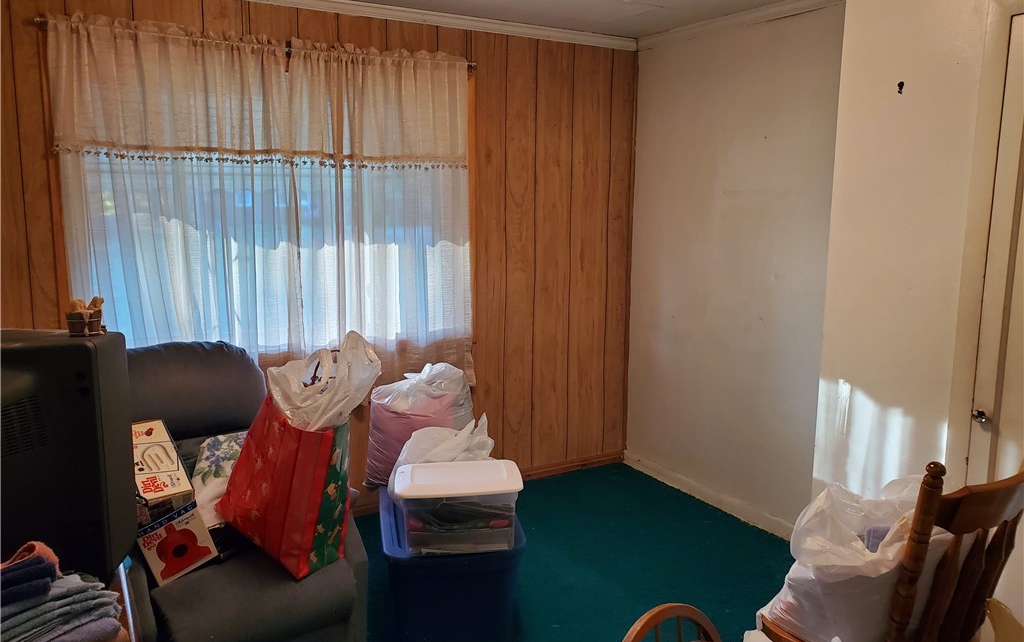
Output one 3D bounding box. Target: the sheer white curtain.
[{"bbox_3d":[-0.933,-0.418,3.344,1.750,1.500,0.100,-5,11,-30],"label":"sheer white curtain"}]

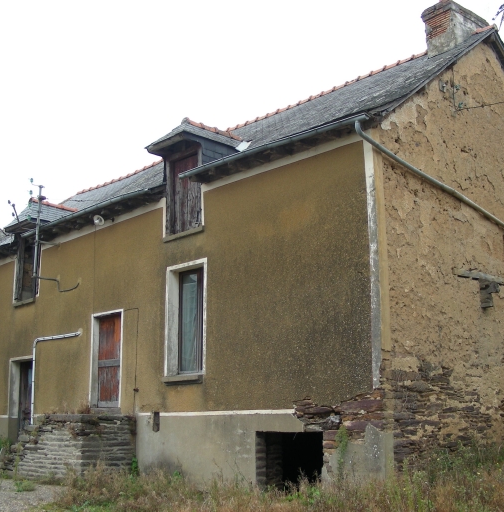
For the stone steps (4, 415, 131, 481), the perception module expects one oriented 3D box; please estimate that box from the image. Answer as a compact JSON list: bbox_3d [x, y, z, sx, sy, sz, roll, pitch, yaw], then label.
[{"bbox_3d":[-3.731,3.833,15.201,1.197,1.188,2.934,12,-17,-44],"label":"stone steps"}]

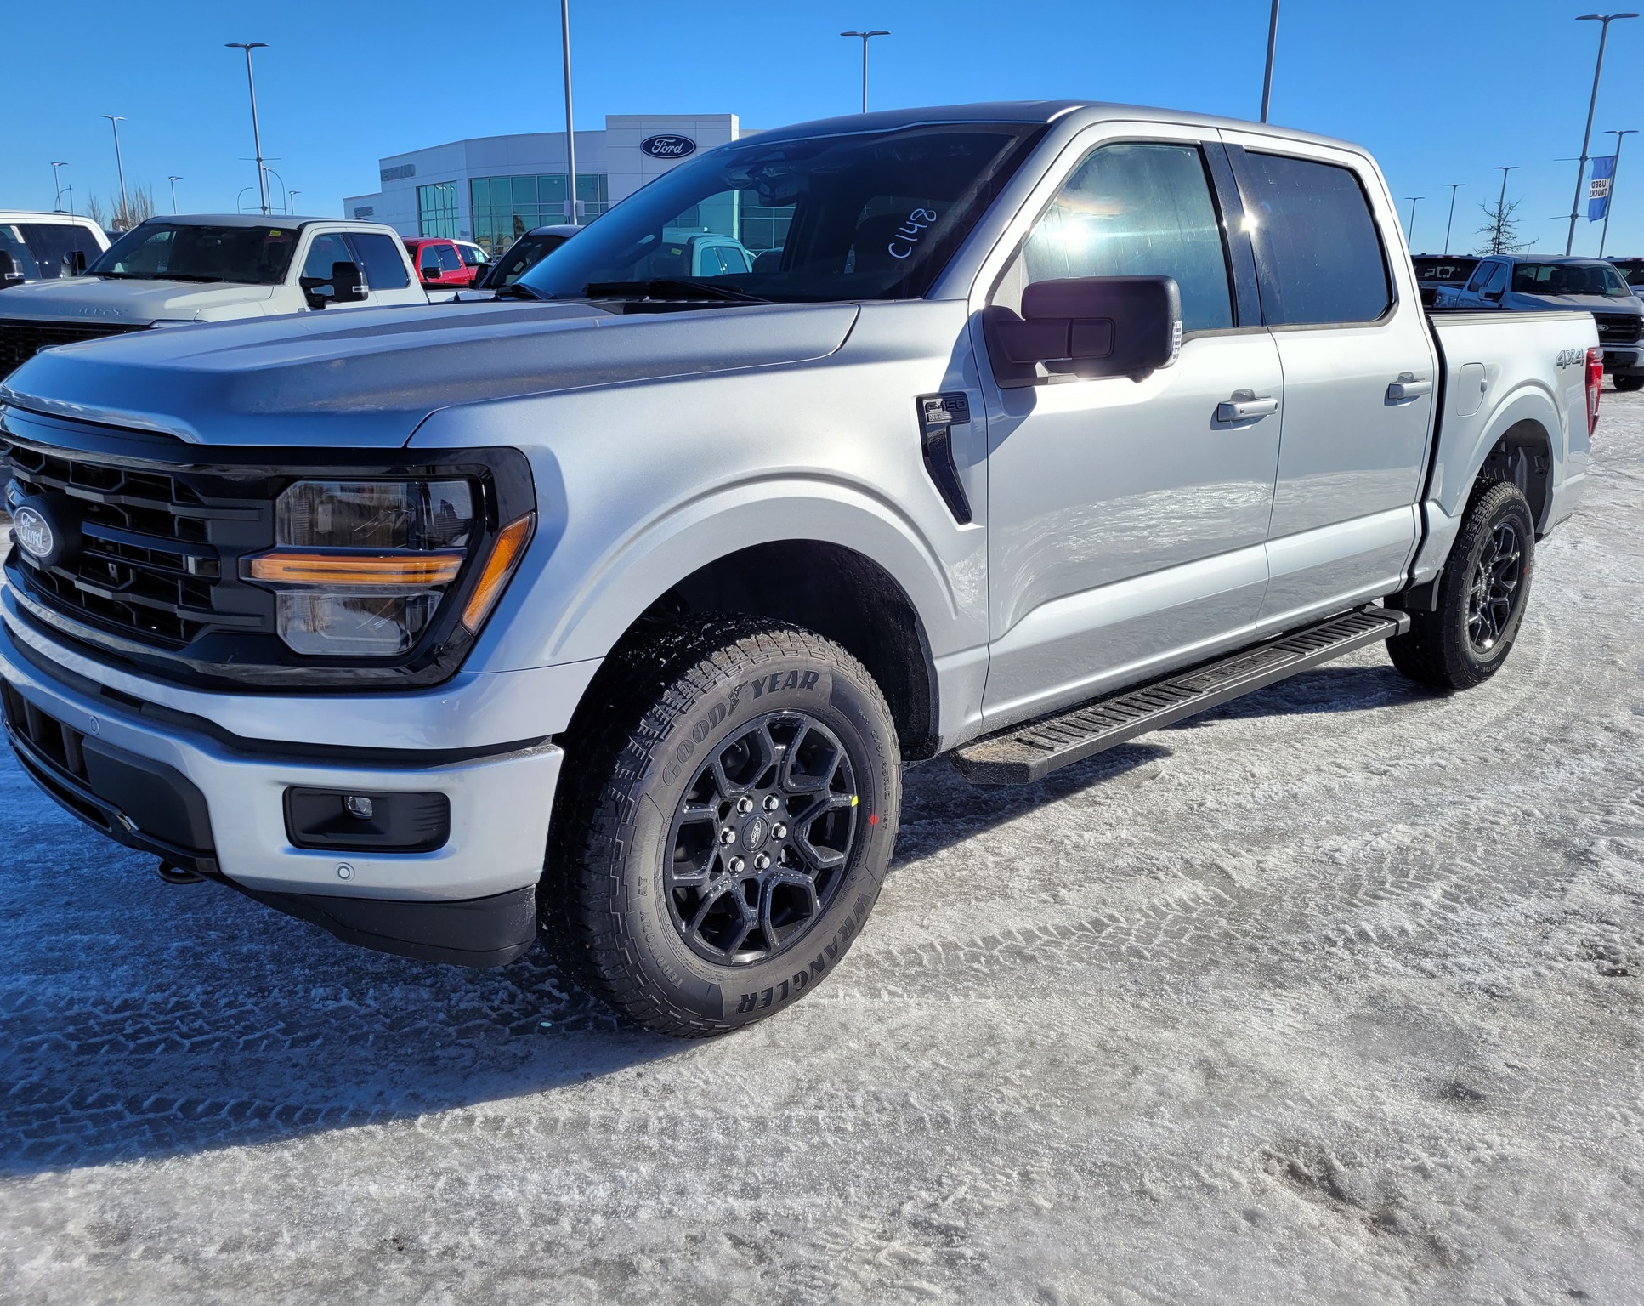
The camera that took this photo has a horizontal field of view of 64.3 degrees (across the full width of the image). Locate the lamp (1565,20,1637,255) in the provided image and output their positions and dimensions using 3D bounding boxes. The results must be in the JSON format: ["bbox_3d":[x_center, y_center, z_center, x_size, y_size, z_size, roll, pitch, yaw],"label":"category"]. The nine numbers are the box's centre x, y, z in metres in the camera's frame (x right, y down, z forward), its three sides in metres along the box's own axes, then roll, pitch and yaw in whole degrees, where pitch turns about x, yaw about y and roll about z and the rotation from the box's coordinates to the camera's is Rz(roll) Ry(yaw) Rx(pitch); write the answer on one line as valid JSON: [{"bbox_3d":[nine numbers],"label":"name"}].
[{"bbox_3d":[21.482,-13.018,36.996,1.500,9.170,0.350,4,15,14],"label":"lamp"}]

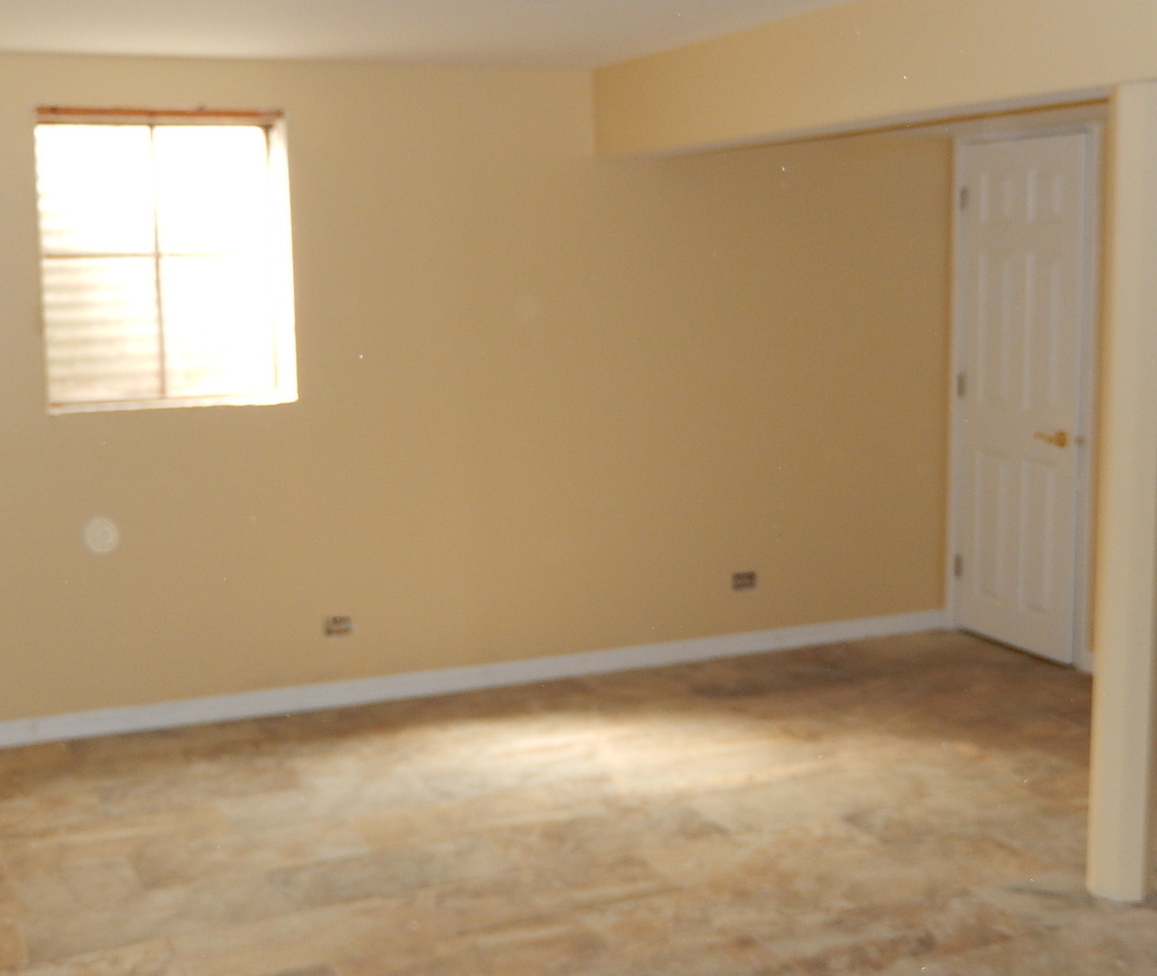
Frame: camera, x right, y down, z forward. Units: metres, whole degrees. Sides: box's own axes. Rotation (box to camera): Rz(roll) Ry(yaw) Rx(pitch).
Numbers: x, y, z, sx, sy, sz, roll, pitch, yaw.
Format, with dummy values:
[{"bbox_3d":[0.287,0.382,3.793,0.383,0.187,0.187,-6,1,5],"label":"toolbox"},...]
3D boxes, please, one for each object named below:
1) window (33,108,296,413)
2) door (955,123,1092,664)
[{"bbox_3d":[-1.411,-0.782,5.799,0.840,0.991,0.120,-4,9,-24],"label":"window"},{"bbox_3d":[1.752,-0.362,6.744,0.060,2.040,0.775,-4,9,-24],"label":"door"}]

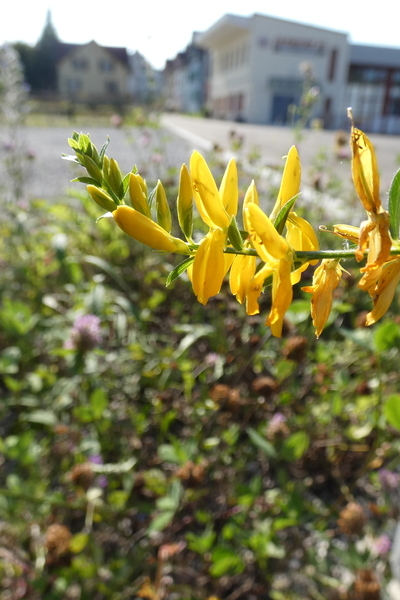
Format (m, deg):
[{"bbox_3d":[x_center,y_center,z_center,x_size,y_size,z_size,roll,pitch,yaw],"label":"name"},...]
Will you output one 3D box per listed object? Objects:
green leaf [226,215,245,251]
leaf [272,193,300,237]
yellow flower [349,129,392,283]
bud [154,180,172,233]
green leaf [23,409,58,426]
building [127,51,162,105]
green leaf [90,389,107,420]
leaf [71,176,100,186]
[{"bbox_3d":[0.007,-0.013,0.090,0.002,0.007,0.002,-18,0,0],"label":"green leaf"},{"bbox_3d":[0.017,-0.017,0.090,0.002,0.009,0.003,29,0,0],"label":"leaf"},{"bbox_3d":[0.025,-0.014,0.068,0.006,0.023,0.007,5,10,30],"label":"yellow flower"},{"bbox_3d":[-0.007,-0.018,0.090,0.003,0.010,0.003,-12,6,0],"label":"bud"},{"bbox_3d":[-0.155,0.114,0.450,0.034,0.015,0.022,2,23,0],"label":"green leaf"},{"bbox_3d":[-7.925,-31.629,66.000,6.000,7.800,7.000,-1,22,-6],"label":"building"},{"bbox_3d":[-0.070,0.072,0.320,0.013,0.022,0.008,0,23,0],"label":"green leaf"},{"bbox_3d":[-0.018,-0.019,0.073,0.005,0.002,0.002,6,22,11],"label":"leaf"}]

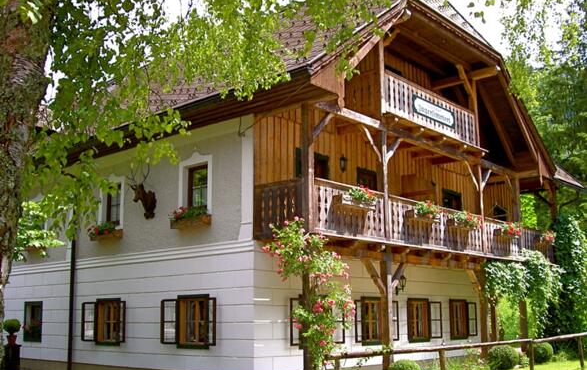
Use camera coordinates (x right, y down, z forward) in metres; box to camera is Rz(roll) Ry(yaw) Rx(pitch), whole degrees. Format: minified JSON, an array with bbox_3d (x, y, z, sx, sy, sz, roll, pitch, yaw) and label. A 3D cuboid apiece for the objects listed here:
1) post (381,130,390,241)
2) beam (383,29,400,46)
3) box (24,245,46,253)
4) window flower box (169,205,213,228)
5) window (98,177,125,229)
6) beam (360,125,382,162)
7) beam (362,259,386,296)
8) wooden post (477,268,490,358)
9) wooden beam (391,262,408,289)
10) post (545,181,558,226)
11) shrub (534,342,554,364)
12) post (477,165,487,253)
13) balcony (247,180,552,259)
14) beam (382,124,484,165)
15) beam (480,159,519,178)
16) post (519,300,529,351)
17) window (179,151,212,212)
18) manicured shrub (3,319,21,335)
[{"bbox_3d":[2.153,-0.031,15.416,0.134,2.630,0.134,-10,-15,41],"label":"post"},{"bbox_3d":[2.519,-3.691,16.608,0.134,0.134,1.075,-10,29,41],"label":"beam"},{"bbox_3d":[-7.816,1.911,19.997,1.075,0.211,0.211,-10,-15,41],"label":"box"},{"bbox_3d":[-2.406,0.723,15.288,1.248,0.480,0.288,-10,-15,41],"label":"window flower box"},{"bbox_3d":[-4.890,0.517,17.762,1.171,1.402,0.192,-10,-15,41],"label":"window"},{"bbox_3d":[1.850,-0.951,15.464,0.140,1.080,0.140,-10,29,41],"label":"beam"},{"bbox_3d":[1.819,2.080,14.809,0.150,0.150,1.100,-10,-56,41],"label":"beam"},{"bbox_3d":[5.307,3.547,18.495,0.210,2.500,0.210,-10,-15,41],"label":"wooden post"},{"bbox_3d":[2.428,2.069,15.410,0.136,0.863,0.136,-10,-54,41],"label":"wooden beam"},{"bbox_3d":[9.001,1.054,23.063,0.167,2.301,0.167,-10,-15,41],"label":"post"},{"bbox_3d":[7.714,5.201,20.628,0.760,0.710,0.760,-10,-15,41],"label":"shrub"},{"bbox_3d":[5.465,0.720,19.253,0.190,2.600,0.190,-10,-15,41],"label":"post"},{"bbox_3d":[4.073,1.421,18.526,1.560,1.200,13.000,-10,-15,41],"label":"balcony"},{"bbox_3d":[3.750,-1.035,17.657,0.200,0.200,5.050,-10,-15,41],"label":"beam"},{"bbox_3d":[6.479,-0.491,20.485,0.163,0.182,2.640,-10,-15,41],"label":"beam"},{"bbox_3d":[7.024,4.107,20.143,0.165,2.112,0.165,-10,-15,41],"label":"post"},{"bbox_3d":[-2.331,0.000,15.803,1.151,1.569,0.167,-10,-15,41],"label":"window"},{"bbox_3d":[-8.207,4.144,19.297,0.471,0.429,0.471,-10,-15,41],"label":"manicured shrub"}]

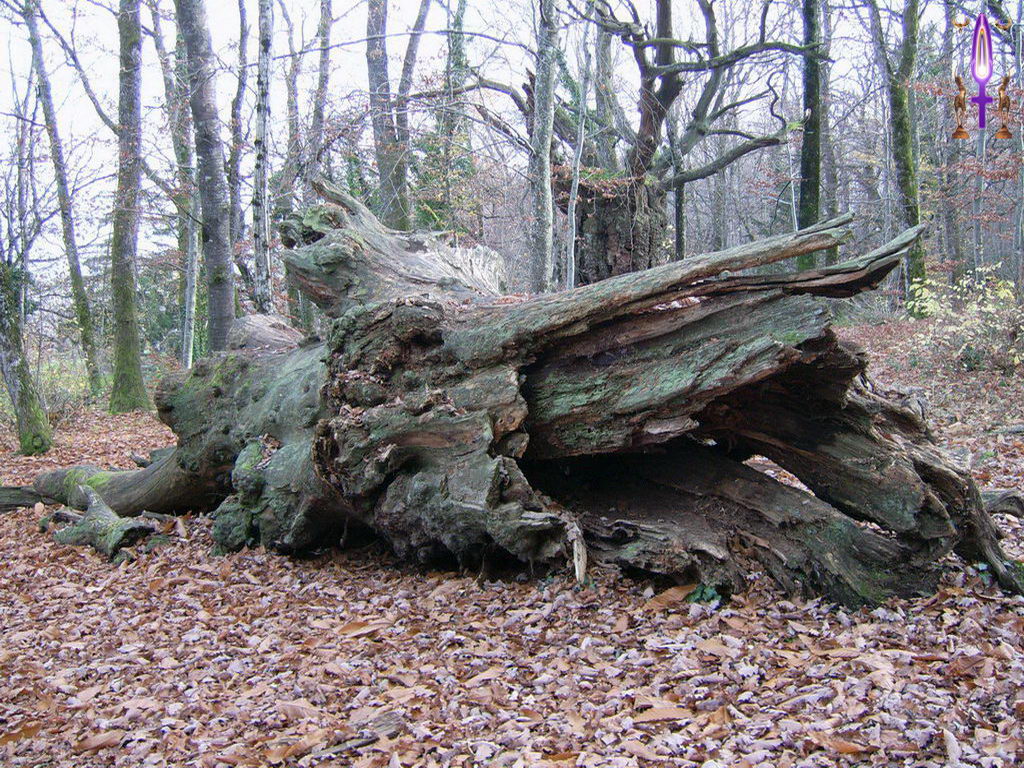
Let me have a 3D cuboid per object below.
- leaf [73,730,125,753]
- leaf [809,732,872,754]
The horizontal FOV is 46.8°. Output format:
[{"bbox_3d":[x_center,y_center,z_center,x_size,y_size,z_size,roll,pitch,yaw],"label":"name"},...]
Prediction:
[{"bbox_3d":[-1.436,1.242,4.110,0.175,0.035,0.075,-6,8,-24],"label":"leaf"},{"bbox_3d":[1.142,1.246,4.100,0.205,0.035,0.080,5,7,19],"label":"leaf"}]

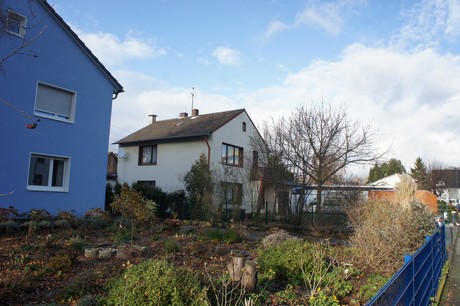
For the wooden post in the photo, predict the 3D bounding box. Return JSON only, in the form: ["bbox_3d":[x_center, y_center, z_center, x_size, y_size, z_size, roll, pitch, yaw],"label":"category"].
[{"bbox_3d":[0.186,1.726,5.120,0.440,0.569,0.340,1,-8,0],"label":"wooden post"}]

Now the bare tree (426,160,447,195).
[{"bbox_3d":[26.958,4.507,45.000,2.600,7.101,2.600,1,-8,0],"label":"bare tree"}]

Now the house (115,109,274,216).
[{"bbox_3d":[-3.107,0.880,30.070,10.302,8.493,9.501,-4,-9,33],"label":"house"}]

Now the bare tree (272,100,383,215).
[{"bbox_3d":[5.957,0.505,21.500,7.100,7.393,6.700,1,-8,0],"label":"bare tree"}]

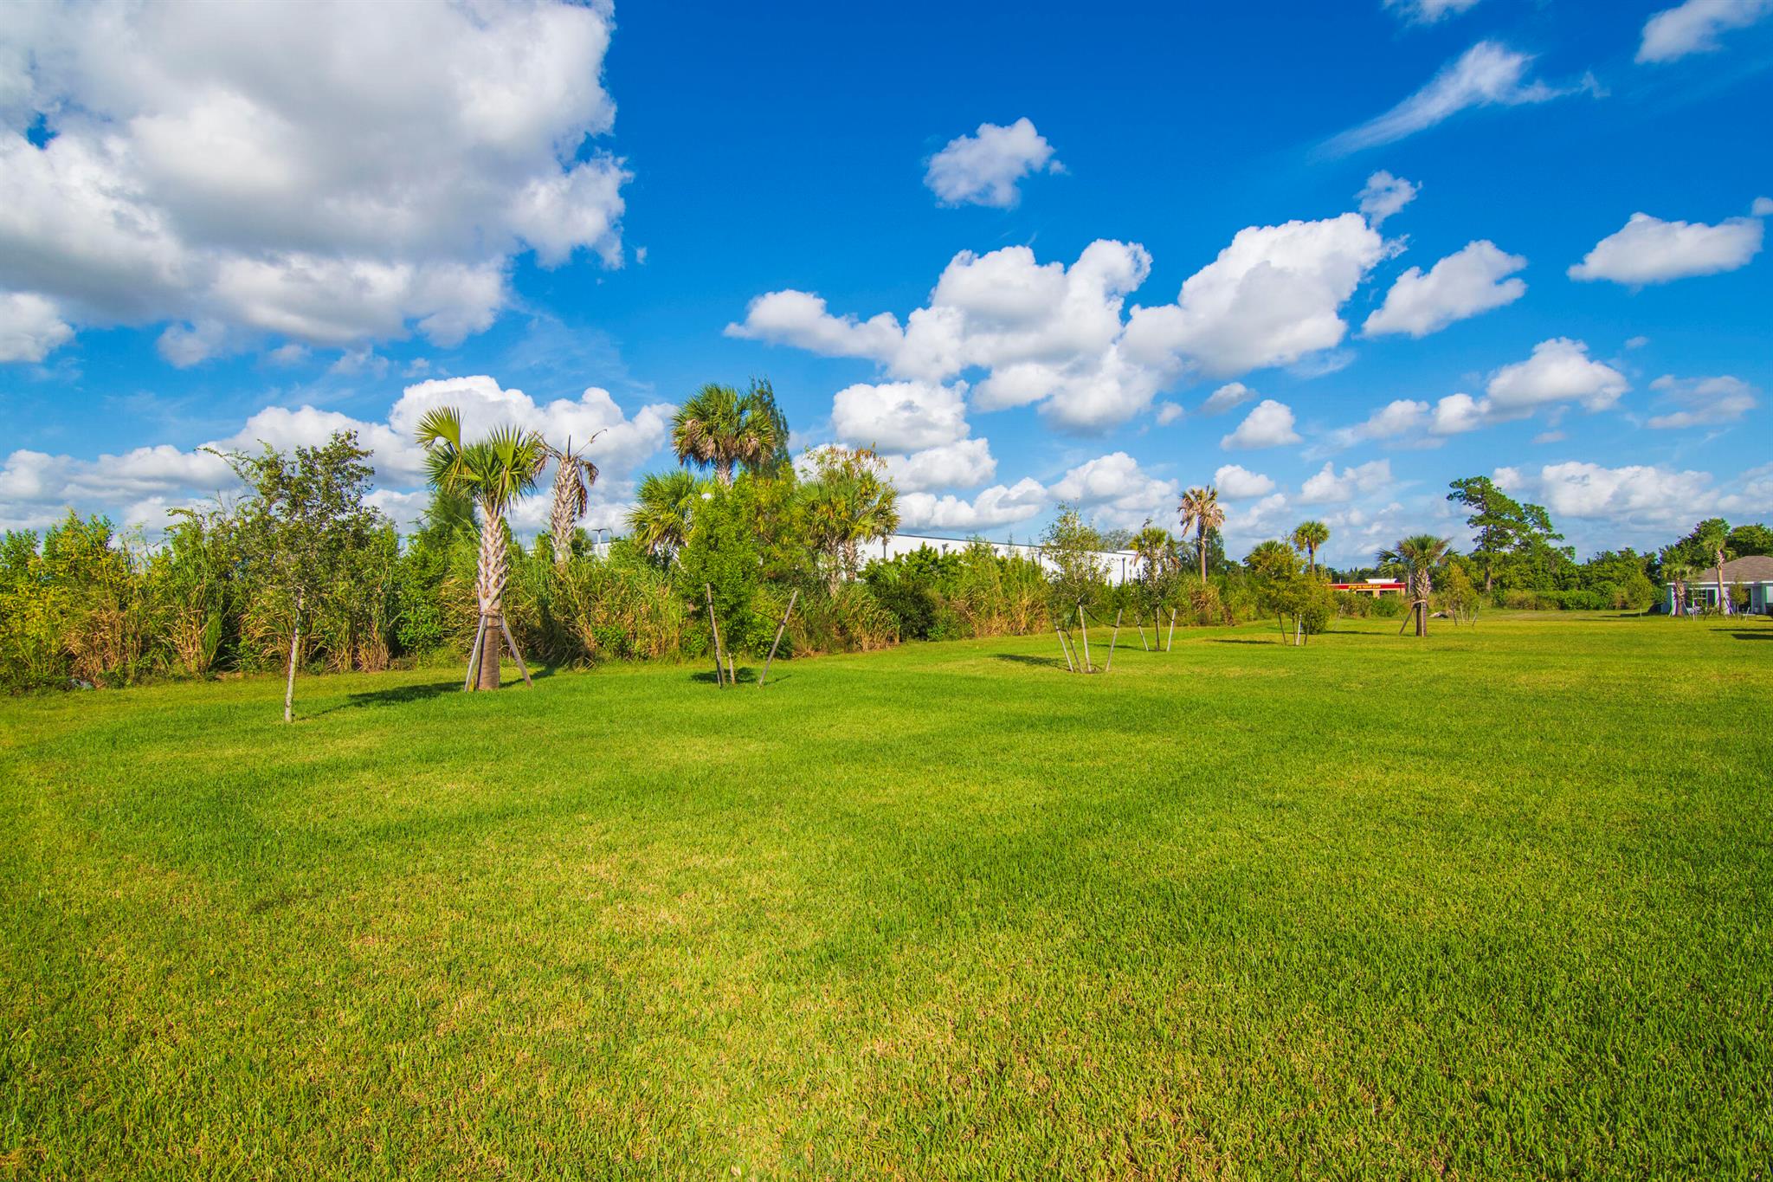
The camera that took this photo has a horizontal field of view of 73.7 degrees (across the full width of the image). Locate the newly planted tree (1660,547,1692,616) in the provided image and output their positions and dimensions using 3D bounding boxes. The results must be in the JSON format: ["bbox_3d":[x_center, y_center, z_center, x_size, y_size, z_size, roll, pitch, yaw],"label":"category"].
[{"bbox_3d":[58.130,-0.690,87.000,2.100,5.150,2.100,0,0,0],"label":"newly planted tree"}]

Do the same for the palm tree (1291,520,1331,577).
[{"bbox_3d":[30.490,-1.570,85.000,2.600,7.120,2.600,0,0,0],"label":"palm tree"}]

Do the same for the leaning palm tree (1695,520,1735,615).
[{"bbox_3d":[60.930,-1.630,87.000,2.400,6.930,2.400,0,0,0],"label":"leaning palm tree"}]

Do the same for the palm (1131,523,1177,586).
[{"bbox_3d":[14.740,-0.880,65.000,2.500,5.560,2.500,0,0,0],"label":"palm"}]

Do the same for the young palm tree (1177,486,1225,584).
[{"bbox_3d":[18.400,-2.120,69.000,2.700,8.050,2.700,0,0,0],"label":"young palm tree"}]

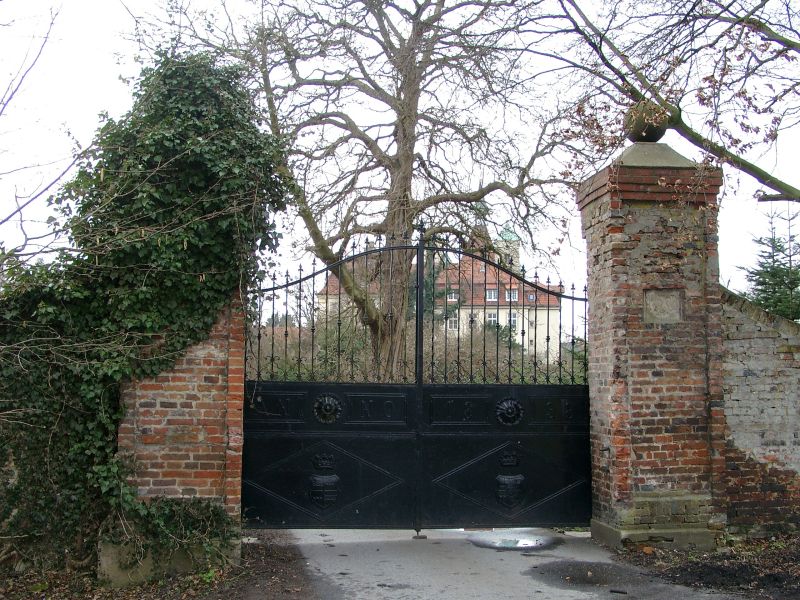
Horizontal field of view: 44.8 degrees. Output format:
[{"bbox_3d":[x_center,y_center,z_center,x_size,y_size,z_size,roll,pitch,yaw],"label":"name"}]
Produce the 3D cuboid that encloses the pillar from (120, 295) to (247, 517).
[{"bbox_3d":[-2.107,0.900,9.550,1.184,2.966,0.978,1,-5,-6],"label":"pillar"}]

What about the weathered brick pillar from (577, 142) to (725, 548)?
[{"bbox_3d":[2.618,0.420,10.147,1.174,4.079,1.133,1,-5,-6],"label":"weathered brick pillar"}]

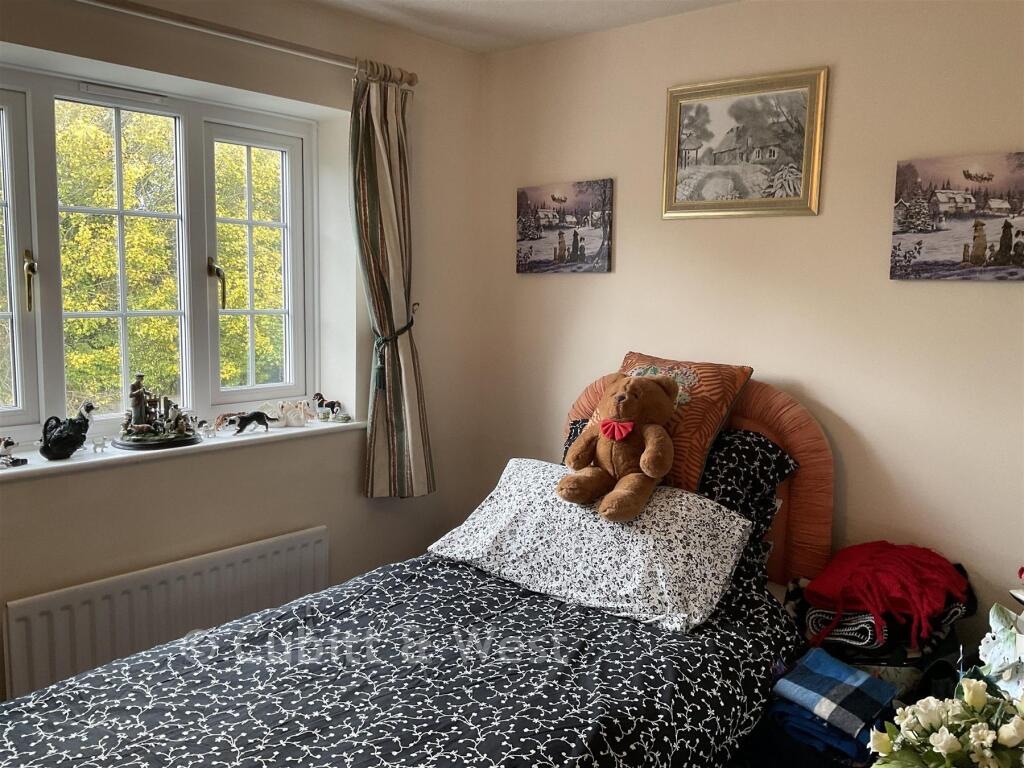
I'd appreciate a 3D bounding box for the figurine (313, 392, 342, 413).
[{"bbox_3d":[-0.618,0.077,2.887,0.095,0.090,0.040,0,7,-13],"label":"figurine"}]

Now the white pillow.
[{"bbox_3d":[0.216,0.411,2.398,0.760,0.160,0.490,11,30,30],"label":"white pillow"}]

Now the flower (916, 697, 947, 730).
[{"bbox_3d":[0.675,0.530,1.380,0.045,0.047,0.045,5,8,27],"label":"flower"}]

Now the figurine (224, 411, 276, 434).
[{"bbox_3d":[-0.796,0.112,2.616,0.042,0.070,0.160,7,9,42],"label":"figurine"}]

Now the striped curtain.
[{"bbox_3d":[-0.384,-0.297,2.821,0.125,1.350,0.330,7,9,42],"label":"striped curtain"}]

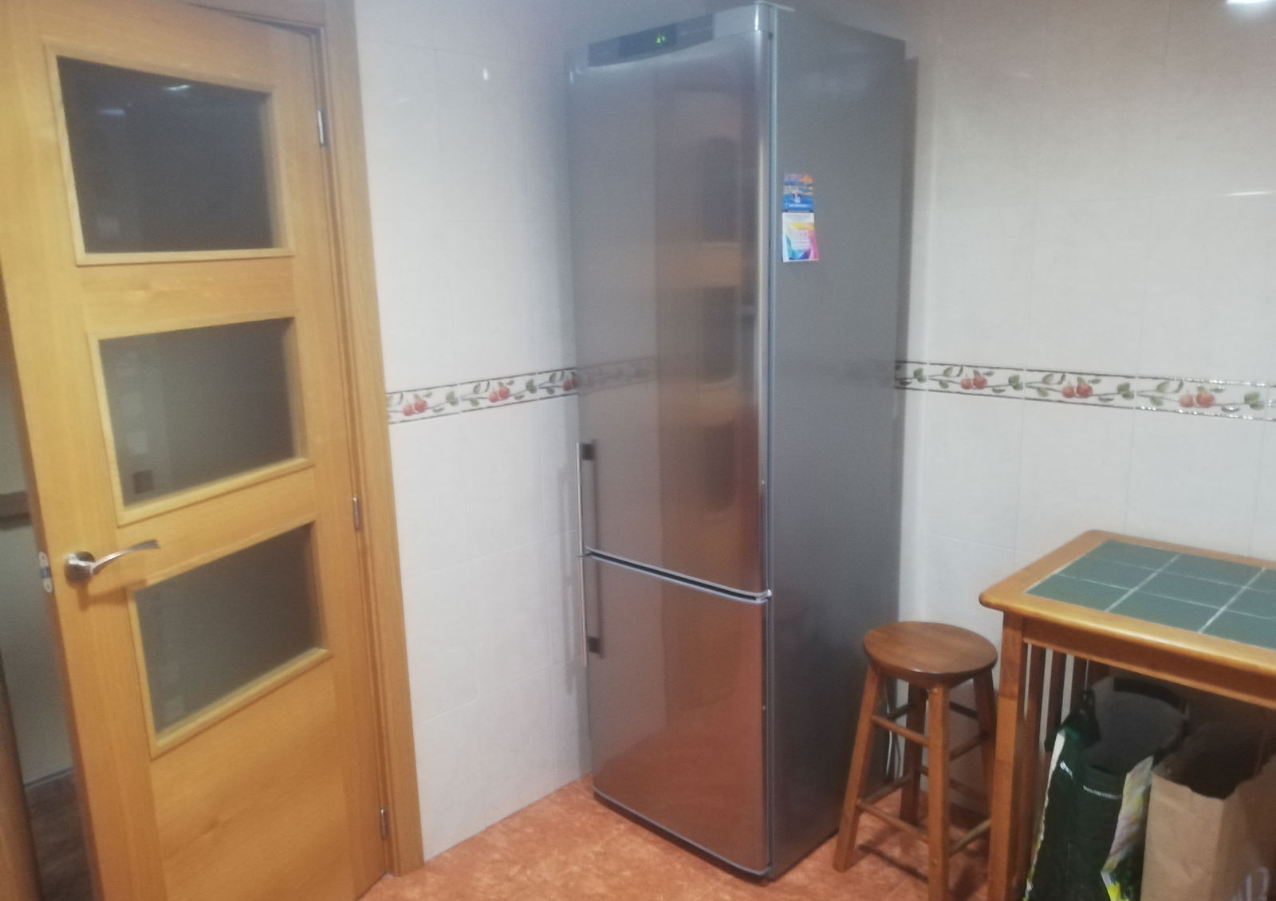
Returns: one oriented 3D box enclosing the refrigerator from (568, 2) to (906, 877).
[{"bbox_3d":[0.250,0.003,2.514,0.597,2.005,0.611,9,16,42],"label":"refrigerator"}]

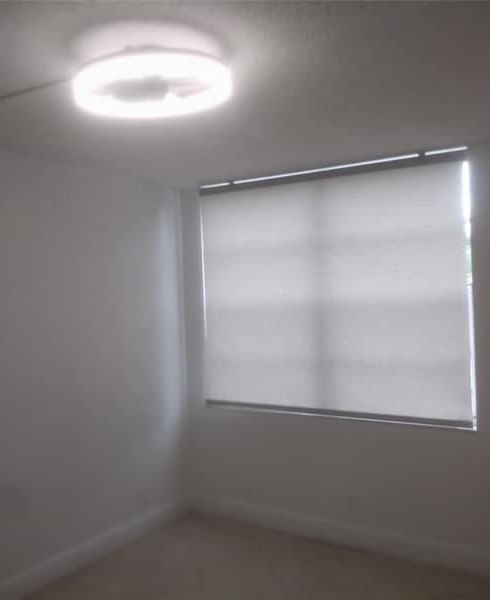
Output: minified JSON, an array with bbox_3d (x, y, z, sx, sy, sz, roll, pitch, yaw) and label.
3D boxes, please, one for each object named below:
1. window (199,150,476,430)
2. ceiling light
[{"bbox_3d":[0.491,-0.041,4.052,1.885,1.550,0.075,-1,1,33],"label":"window"},{"bbox_3d":[-0.302,-0.740,2.060,0.510,0.140,0.510,-2,1,0],"label":"ceiling light"}]

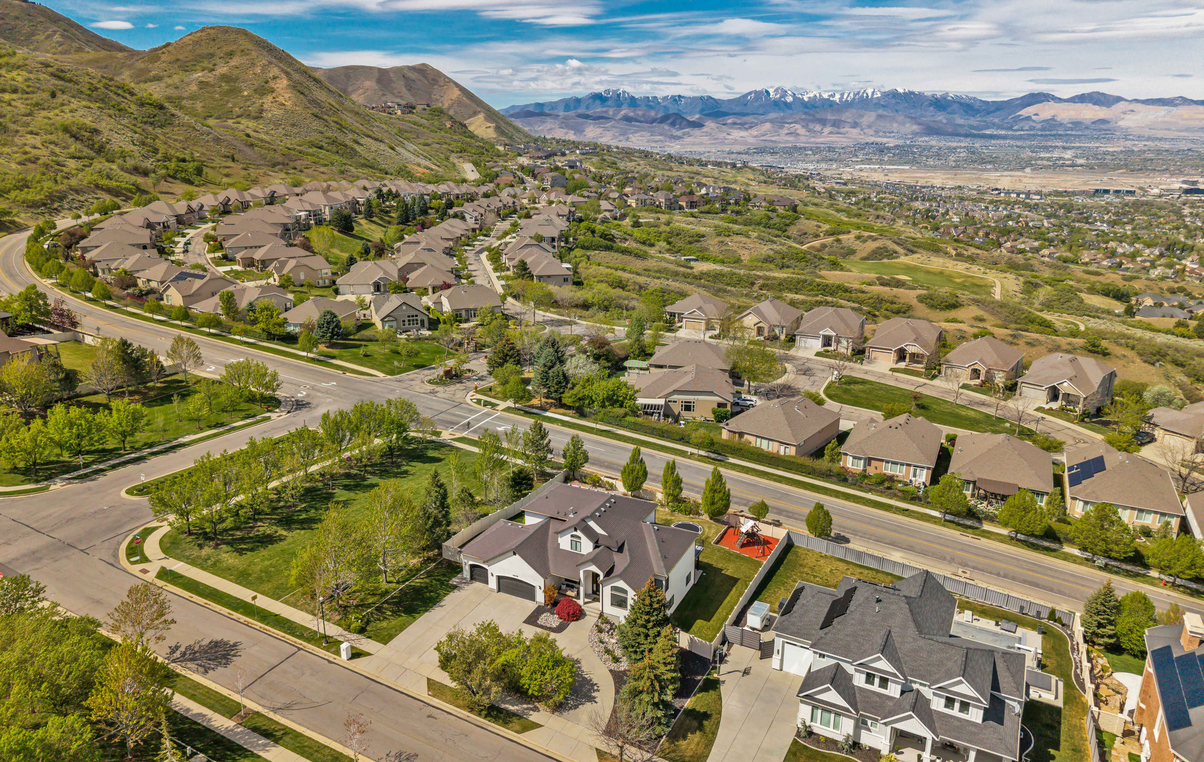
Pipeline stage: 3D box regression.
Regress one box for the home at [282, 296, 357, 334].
[{"bbox_3d":[-72.290,-17.610,214.480,13.500,7.300,17.300,4,18,13],"label":"home"}]

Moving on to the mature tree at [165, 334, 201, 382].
[{"bbox_3d":[-72.565,-3.822,144.505,6.100,8.500,6.100,0,17,0],"label":"mature tree"}]

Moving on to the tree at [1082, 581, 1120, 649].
[{"bbox_3d":[55.090,25.540,91.390,4.120,8.580,4.120,0,17,0],"label":"tree"}]

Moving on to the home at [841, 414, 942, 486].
[{"bbox_3d":[47.900,9.360,136.410,13.900,7.500,17.400,9,19,26],"label":"home"}]

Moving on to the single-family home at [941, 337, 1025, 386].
[{"bbox_3d":[87.680,-6.080,191.050,13.700,8.000,21.600,13,21,36],"label":"single-family home"}]

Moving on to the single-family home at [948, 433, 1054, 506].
[{"bbox_3d":[66.070,12.310,137.590,14.900,8.600,18.800,9,19,27],"label":"single-family home"}]

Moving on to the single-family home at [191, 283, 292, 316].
[{"bbox_3d":[-78.923,-17.242,183.864,13.500,6.600,18.500,12,20,33],"label":"single-family home"}]

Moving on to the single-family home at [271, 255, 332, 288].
[{"bbox_3d":[-97.700,-35.000,268.490,12.000,9.000,16.500,14,22,38],"label":"single-family home"}]

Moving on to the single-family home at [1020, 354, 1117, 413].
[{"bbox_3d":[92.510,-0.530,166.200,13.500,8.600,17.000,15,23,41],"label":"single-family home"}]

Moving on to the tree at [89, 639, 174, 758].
[{"bbox_3d":[-35.287,23.918,62.047,6.300,9.700,6.300,0,17,0],"label":"tree"}]

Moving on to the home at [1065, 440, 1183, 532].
[{"bbox_3d":[75.070,14.160,120.890,13.600,7.900,17.500,8,19,25],"label":"home"}]

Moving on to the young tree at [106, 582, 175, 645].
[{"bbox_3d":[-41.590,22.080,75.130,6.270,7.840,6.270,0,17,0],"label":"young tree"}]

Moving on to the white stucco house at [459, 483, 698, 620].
[{"bbox_3d":[-1.460,19.360,101.440,25.100,7.800,22.500,8,19,24],"label":"white stucco house"}]

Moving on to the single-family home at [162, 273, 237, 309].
[{"bbox_3d":[-95.680,-22.830,198.480,11.300,7.600,17.000,8,19,26],"label":"single-family home"}]

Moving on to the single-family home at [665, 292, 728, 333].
[{"bbox_3d":[25.650,-19.380,224.350,17.200,7.800,18.000,9,19,27],"label":"single-family home"}]

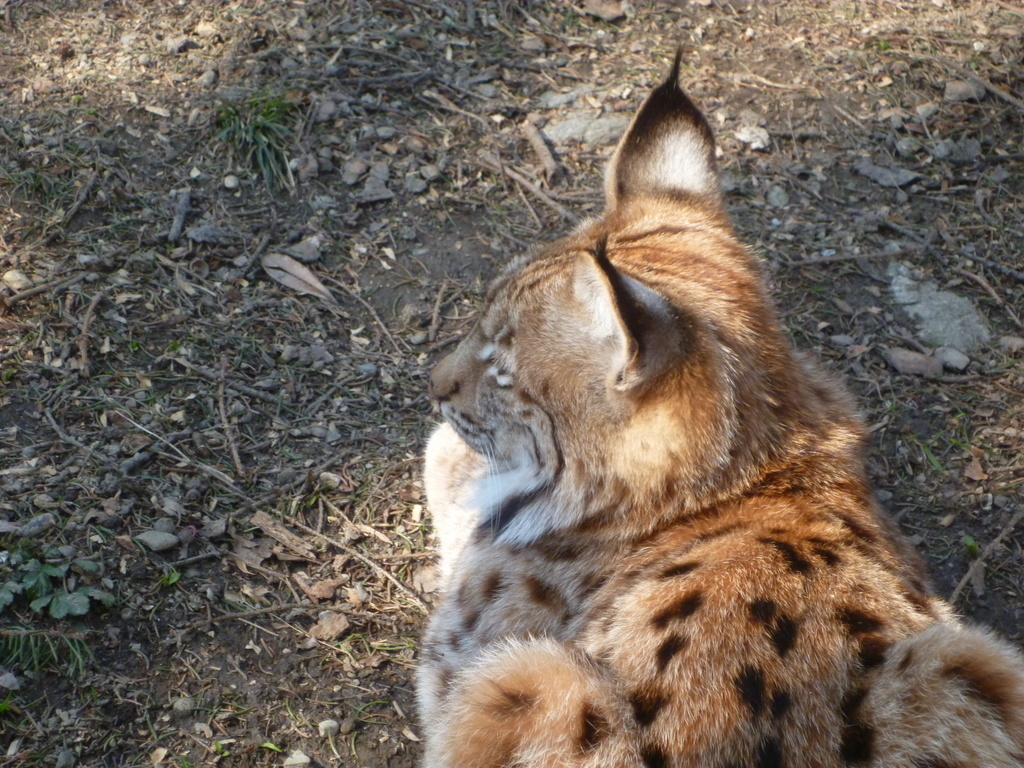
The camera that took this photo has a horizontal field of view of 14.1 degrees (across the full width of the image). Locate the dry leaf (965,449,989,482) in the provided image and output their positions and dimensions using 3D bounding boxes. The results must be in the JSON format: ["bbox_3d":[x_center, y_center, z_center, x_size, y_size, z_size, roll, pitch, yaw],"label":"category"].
[{"bbox_3d":[0.360,0.063,3.211,0.019,0.012,0.037,0,42,0],"label":"dry leaf"}]

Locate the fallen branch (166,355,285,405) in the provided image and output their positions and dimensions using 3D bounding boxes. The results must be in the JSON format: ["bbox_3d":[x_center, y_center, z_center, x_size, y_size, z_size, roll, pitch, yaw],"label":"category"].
[{"bbox_3d":[-0.229,-0.004,3.286,0.102,0.009,0.011,19,45,20],"label":"fallen branch"}]

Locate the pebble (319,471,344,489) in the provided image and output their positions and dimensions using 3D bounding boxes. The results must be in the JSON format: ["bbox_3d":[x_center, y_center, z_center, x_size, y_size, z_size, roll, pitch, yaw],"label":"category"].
[{"bbox_3d":[-0.157,0.083,3.595,0.022,0.011,0.013,29,48,30],"label":"pebble"}]

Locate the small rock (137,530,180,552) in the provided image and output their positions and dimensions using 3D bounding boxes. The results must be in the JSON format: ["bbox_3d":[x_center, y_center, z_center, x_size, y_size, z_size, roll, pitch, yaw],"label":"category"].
[{"bbox_3d":[-0.269,0.120,3.147,0.033,0.014,0.019,0,42,0],"label":"small rock"}]

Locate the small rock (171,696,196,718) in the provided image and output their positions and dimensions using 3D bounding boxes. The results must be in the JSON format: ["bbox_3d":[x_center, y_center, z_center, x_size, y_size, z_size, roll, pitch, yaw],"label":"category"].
[{"bbox_3d":[-0.239,0.236,3.018,0.019,0.013,0.018,0,42,0],"label":"small rock"}]

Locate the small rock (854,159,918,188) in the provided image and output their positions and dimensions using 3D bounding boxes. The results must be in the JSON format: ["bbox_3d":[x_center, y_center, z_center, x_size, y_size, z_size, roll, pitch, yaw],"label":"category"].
[{"bbox_3d":[0.314,-0.177,3.476,0.057,0.014,0.030,14,44,15],"label":"small rock"}]

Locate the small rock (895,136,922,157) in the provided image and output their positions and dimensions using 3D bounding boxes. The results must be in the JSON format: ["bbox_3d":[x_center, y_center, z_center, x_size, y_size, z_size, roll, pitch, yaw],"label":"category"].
[{"bbox_3d":[0.380,-0.227,3.963,0.025,0.014,0.021,25,46,26],"label":"small rock"}]

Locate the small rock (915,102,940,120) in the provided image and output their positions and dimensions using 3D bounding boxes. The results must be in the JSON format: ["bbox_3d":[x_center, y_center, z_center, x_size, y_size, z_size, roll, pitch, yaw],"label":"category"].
[{"bbox_3d":[0.402,-0.264,4.007,0.022,0.013,0.017,0,40,0],"label":"small rock"}]

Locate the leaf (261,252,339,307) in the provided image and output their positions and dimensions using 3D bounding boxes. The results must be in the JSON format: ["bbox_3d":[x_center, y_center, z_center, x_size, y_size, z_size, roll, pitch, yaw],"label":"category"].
[{"bbox_3d":[-0.195,-0.096,3.806,0.095,0.015,0.028,31,49,32],"label":"leaf"}]

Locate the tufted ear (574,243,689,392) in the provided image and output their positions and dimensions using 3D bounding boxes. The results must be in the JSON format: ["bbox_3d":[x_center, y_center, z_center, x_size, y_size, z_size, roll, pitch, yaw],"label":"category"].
[{"bbox_3d":[0.088,-0.052,3.100,0.058,0.105,0.066,-19,39,5],"label":"tufted ear"}]

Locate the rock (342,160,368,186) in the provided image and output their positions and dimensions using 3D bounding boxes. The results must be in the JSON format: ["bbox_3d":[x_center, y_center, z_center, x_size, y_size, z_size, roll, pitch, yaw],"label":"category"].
[{"bbox_3d":[-0.140,-0.189,3.708,0.023,0.015,0.025,0,43,0],"label":"rock"}]

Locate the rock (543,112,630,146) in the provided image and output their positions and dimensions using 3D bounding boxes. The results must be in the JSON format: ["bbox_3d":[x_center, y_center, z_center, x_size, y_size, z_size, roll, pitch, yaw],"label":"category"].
[{"bbox_3d":[0.068,-0.231,3.752,0.077,0.014,0.035,0,43,0],"label":"rock"}]

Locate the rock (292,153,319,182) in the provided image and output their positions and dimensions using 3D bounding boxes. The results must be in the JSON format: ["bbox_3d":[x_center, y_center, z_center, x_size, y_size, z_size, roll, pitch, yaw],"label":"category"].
[{"bbox_3d":[-0.185,-0.193,3.712,0.023,0.015,0.025,0,43,0],"label":"rock"}]

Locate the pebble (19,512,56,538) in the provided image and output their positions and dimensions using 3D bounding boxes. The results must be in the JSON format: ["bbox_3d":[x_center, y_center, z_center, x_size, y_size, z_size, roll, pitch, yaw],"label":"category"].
[{"bbox_3d":[-0.406,0.122,3.548,0.036,0.012,0.013,-26,47,-28],"label":"pebble"}]

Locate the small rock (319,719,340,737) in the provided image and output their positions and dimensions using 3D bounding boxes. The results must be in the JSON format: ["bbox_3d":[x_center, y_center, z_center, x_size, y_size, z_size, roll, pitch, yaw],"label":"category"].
[{"bbox_3d":[-0.132,0.249,3.004,0.016,0.012,0.014,0,42,0],"label":"small rock"}]

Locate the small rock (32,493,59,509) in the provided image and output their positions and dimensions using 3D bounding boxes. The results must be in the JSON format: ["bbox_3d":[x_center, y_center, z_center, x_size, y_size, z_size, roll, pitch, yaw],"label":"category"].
[{"bbox_3d":[-0.384,0.096,3.406,0.021,0.008,0.013,0,43,0],"label":"small rock"}]

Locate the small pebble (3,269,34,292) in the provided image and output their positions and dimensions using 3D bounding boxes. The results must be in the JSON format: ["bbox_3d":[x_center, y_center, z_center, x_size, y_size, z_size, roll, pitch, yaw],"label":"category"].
[{"bbox_3d":[-0.454,-0.095,3.806,0.032,0.014,0.019,24,46,26],"label":"small pebble"}]

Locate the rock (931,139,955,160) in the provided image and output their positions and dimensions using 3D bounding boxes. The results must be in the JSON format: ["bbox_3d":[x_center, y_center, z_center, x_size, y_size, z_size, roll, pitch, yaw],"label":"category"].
[{"bbox_3d":[0.412,-0.224,3.960,0.020,0.014,0.027,14,42,16],"label":"rock"}]

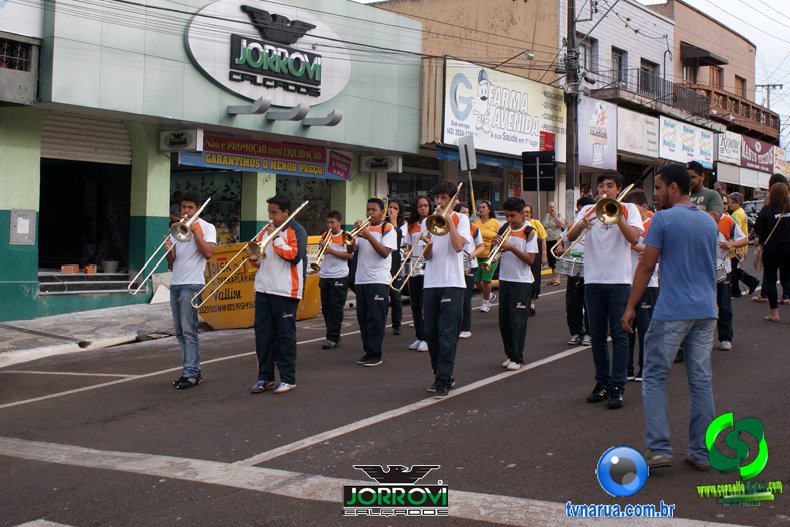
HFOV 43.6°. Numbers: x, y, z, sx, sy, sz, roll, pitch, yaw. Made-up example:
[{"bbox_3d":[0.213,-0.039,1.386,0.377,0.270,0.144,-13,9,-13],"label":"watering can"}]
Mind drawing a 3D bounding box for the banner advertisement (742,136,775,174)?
[{"bbox_3d":[15.300,-4.570,41.802,0.150,1.185,5.090,2,2,35],"label":"banner advertisement"}]

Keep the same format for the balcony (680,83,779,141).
[{"bbox_3d":[13.614,-5.906,39.756,1.200,1.088,9.470,2,2,35],"label":"balcony"}]

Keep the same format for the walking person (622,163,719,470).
[{"bbox_3d":[1.584,0.302,5.680,0.520,1.743,0.360,1,2,-27],"label":"walking person"}]

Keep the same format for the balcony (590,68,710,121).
[{"bbox_3d":[8.731,-5.361,32.571,1.050,0.993,9.436,2,2,35],"label":"balcony"}]

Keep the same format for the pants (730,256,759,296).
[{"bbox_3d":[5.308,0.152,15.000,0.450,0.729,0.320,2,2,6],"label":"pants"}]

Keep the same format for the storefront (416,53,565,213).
[{"bbox_3d":[2.311,-2.296,23.843,1.000,4.405,6.264,2,2,35],"label":"storefront"}]

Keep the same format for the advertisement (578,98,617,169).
[{"bbox_3d":[5.669,-3.650,27.856,0.120,1.866,2.840,2,2,35],"label":"advertisement"}]

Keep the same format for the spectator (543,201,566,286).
[{"bbox_3d":[2.946,-0.364,18.300,0.470,1.569,0.350,2,2,14],"label":"spectator"}]

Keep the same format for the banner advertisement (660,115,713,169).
[{"bbox_3d":[10.133,-4.128,34.330,0.150,1.340,5.710,2,2,35],"label":"banner advertisement"}]

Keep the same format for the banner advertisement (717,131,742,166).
[{"bbox_3d":[12.967,-4.492,38.421,0.150,1.204,3.066,2,2,35],"label":"banner advertisement"}]

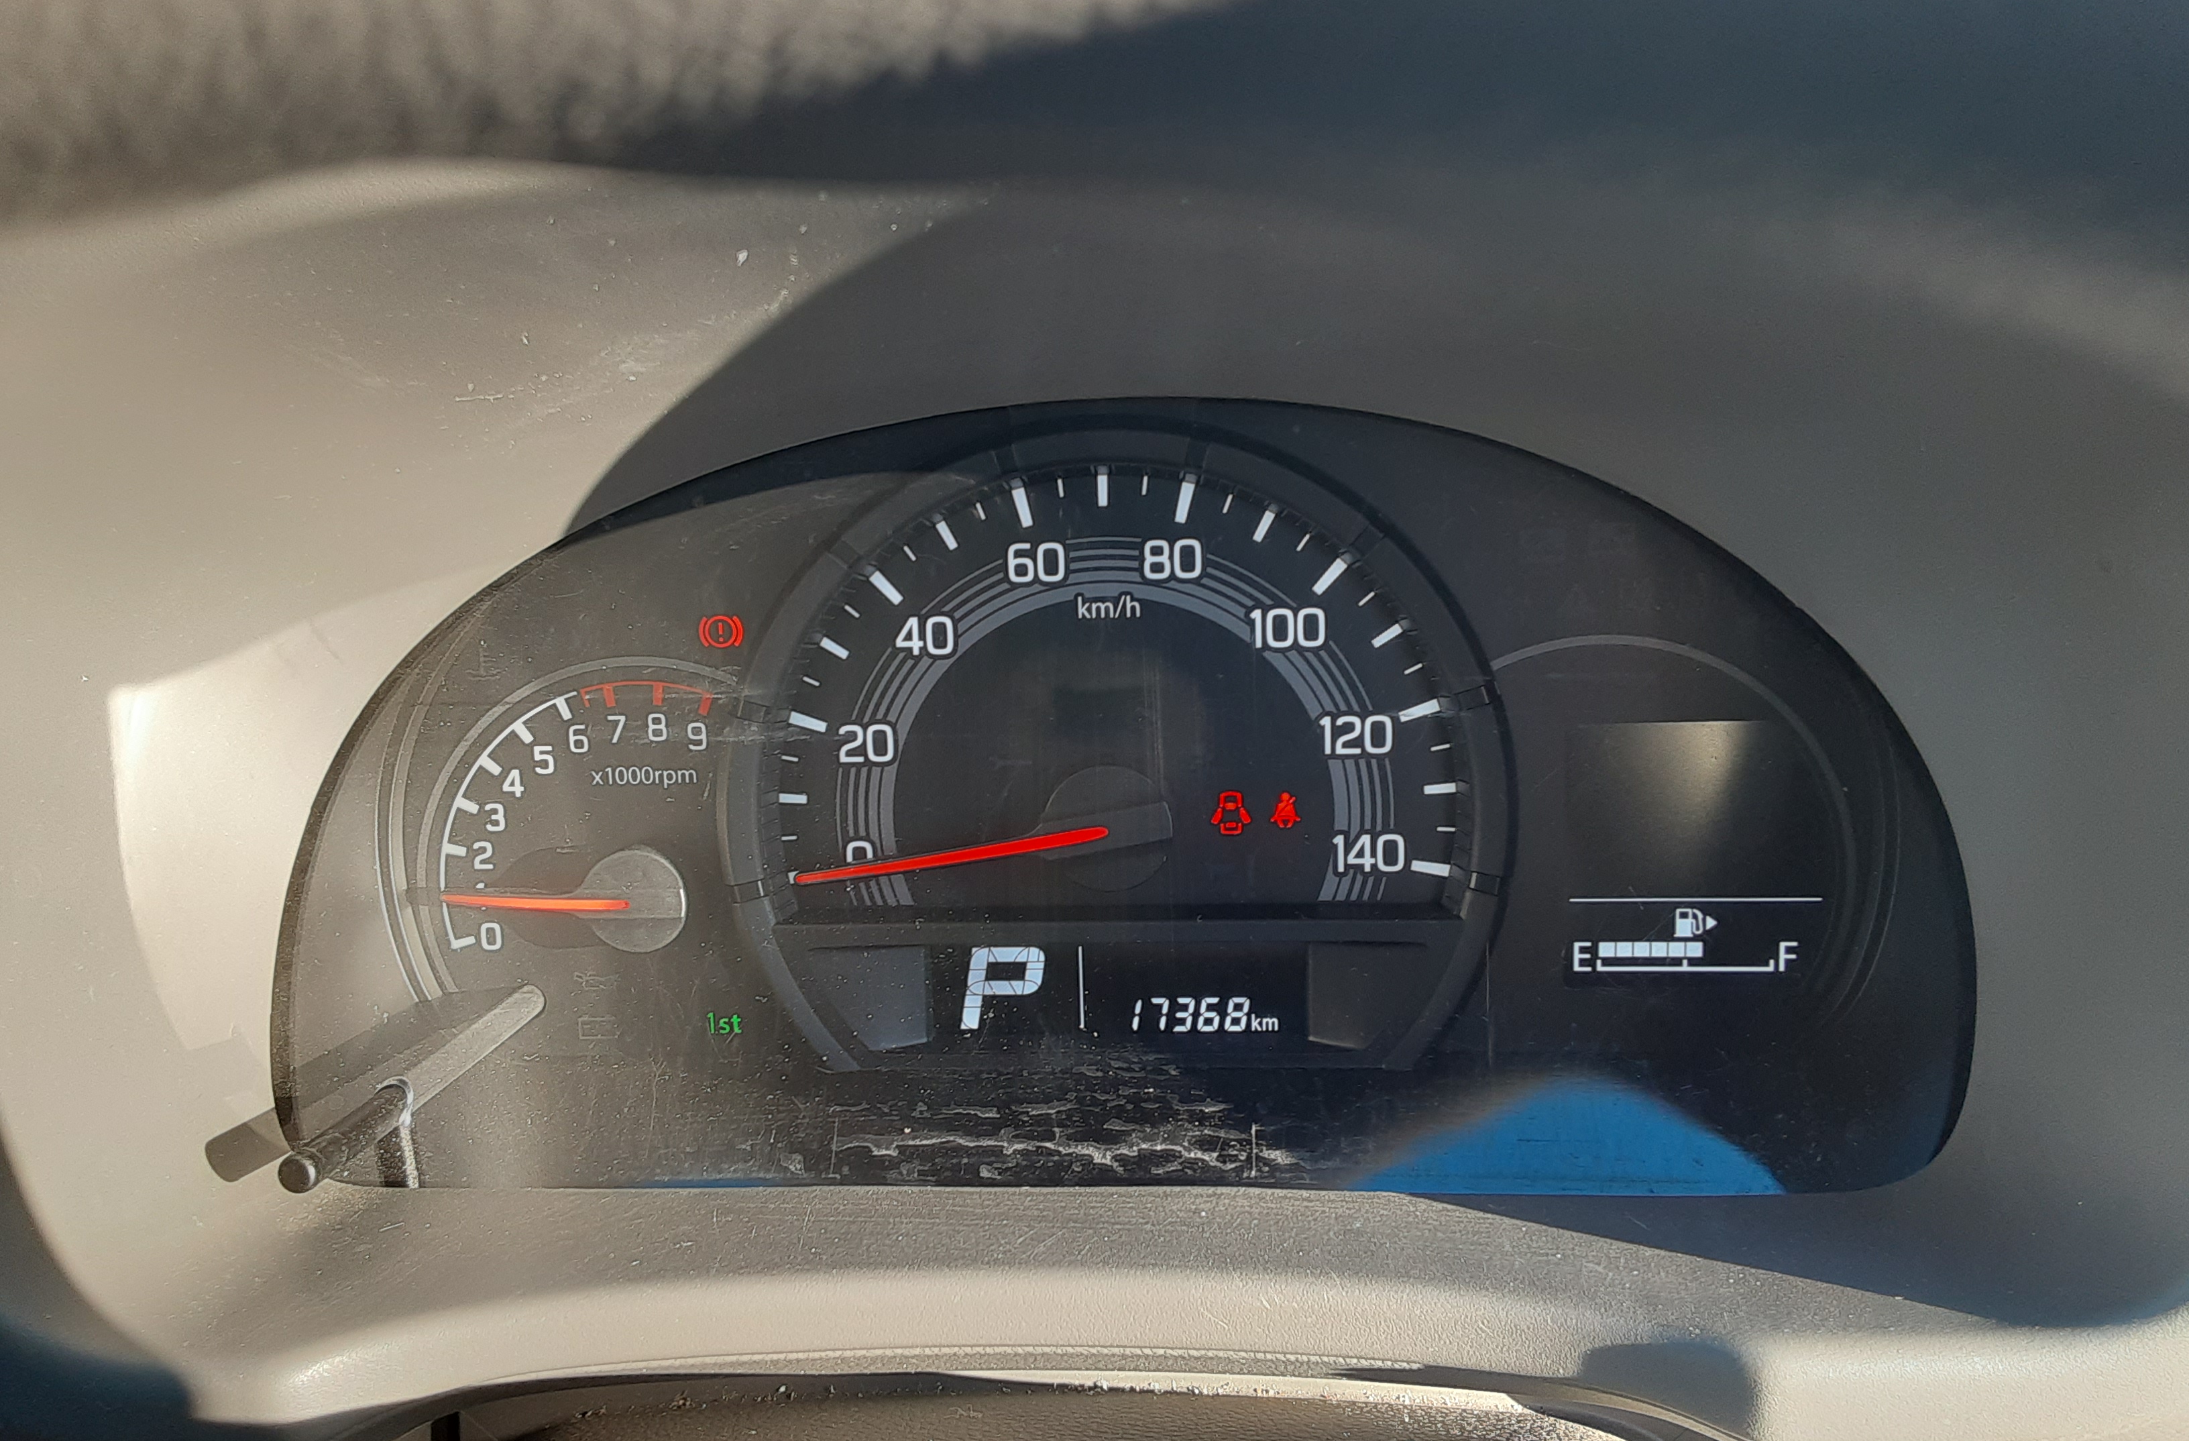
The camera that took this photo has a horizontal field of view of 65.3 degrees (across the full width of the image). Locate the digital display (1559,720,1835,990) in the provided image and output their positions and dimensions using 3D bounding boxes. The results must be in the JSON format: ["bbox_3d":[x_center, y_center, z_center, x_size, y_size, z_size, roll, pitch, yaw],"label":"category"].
[{"bbox_3d":[0.105,0.024,0.300,0.047,0.047,0.008,-1,8,5],"label":"digital display"}]

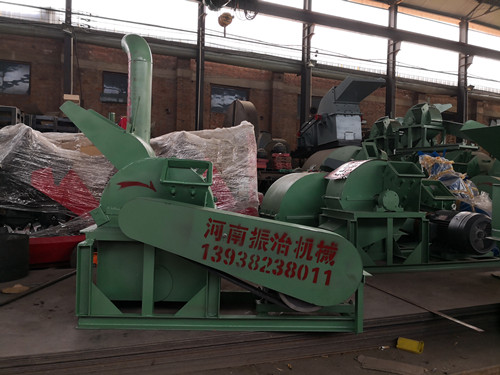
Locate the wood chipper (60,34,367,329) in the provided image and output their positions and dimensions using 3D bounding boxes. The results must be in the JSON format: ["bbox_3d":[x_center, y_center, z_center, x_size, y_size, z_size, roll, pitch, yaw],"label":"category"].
[{"bbox_3d":[-0.348,-0.148,2.907,2.220,2.175,0.860,1,-1,-1],"label":"wood chipper"}]

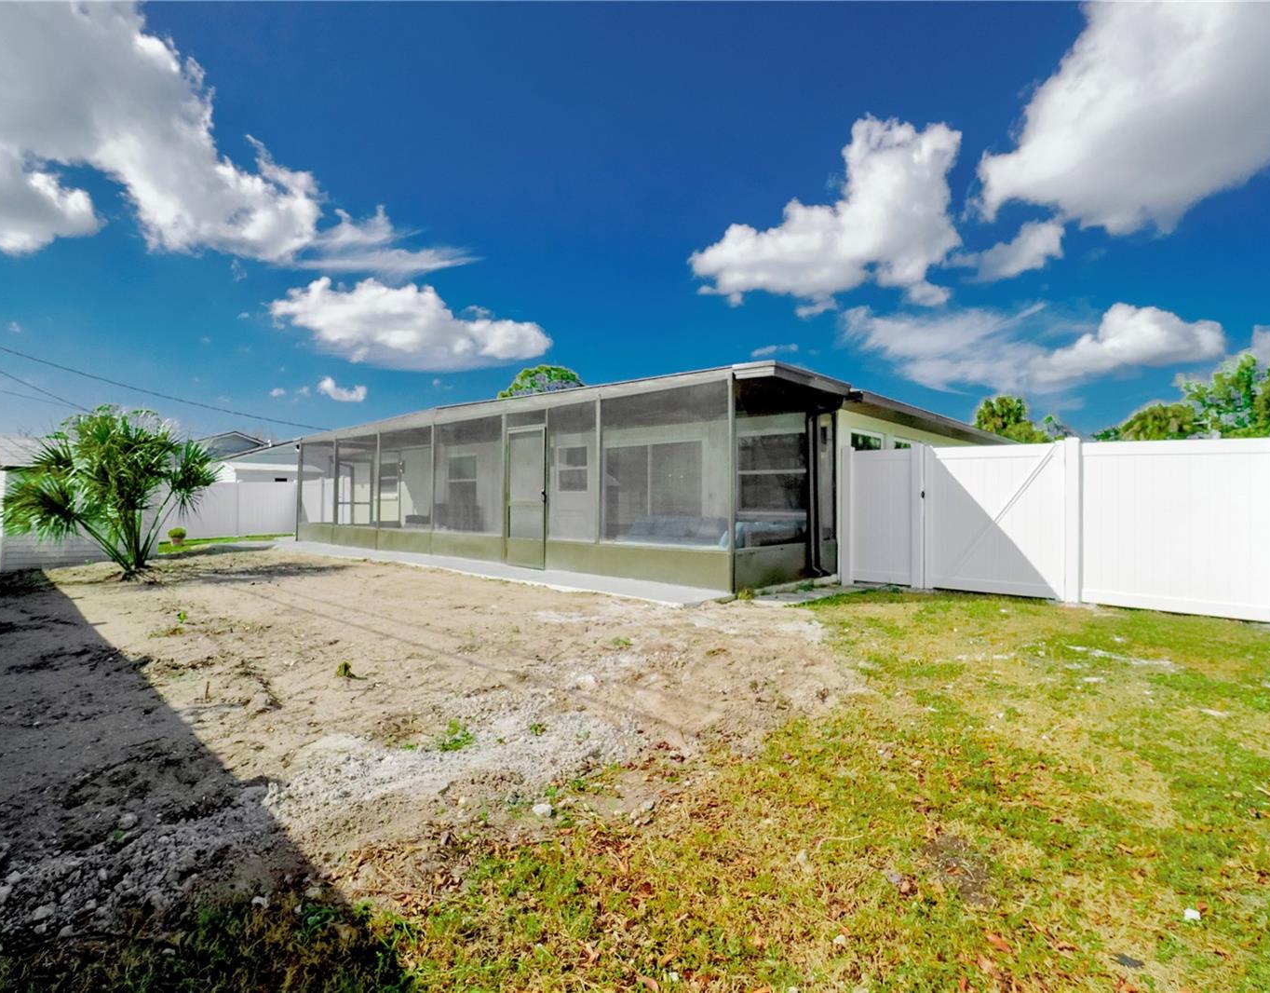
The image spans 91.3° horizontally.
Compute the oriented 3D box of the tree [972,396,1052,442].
[{"bbox_3d":[17.100,-1.650,28.000,3.700,5.900,3.600,0,0,31],"label":"tree"}]

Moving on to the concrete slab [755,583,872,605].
[{"bbox_3d":[2.236,1.220,7.620,0.620,0.100,1.950,0,0,41],"label":"concrete slab"}]

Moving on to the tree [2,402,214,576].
[{"bbox_3d":[-8.500,-0.070,10.250,2.900,2.850,2.800,0,0,-40],"label":"tree"}]

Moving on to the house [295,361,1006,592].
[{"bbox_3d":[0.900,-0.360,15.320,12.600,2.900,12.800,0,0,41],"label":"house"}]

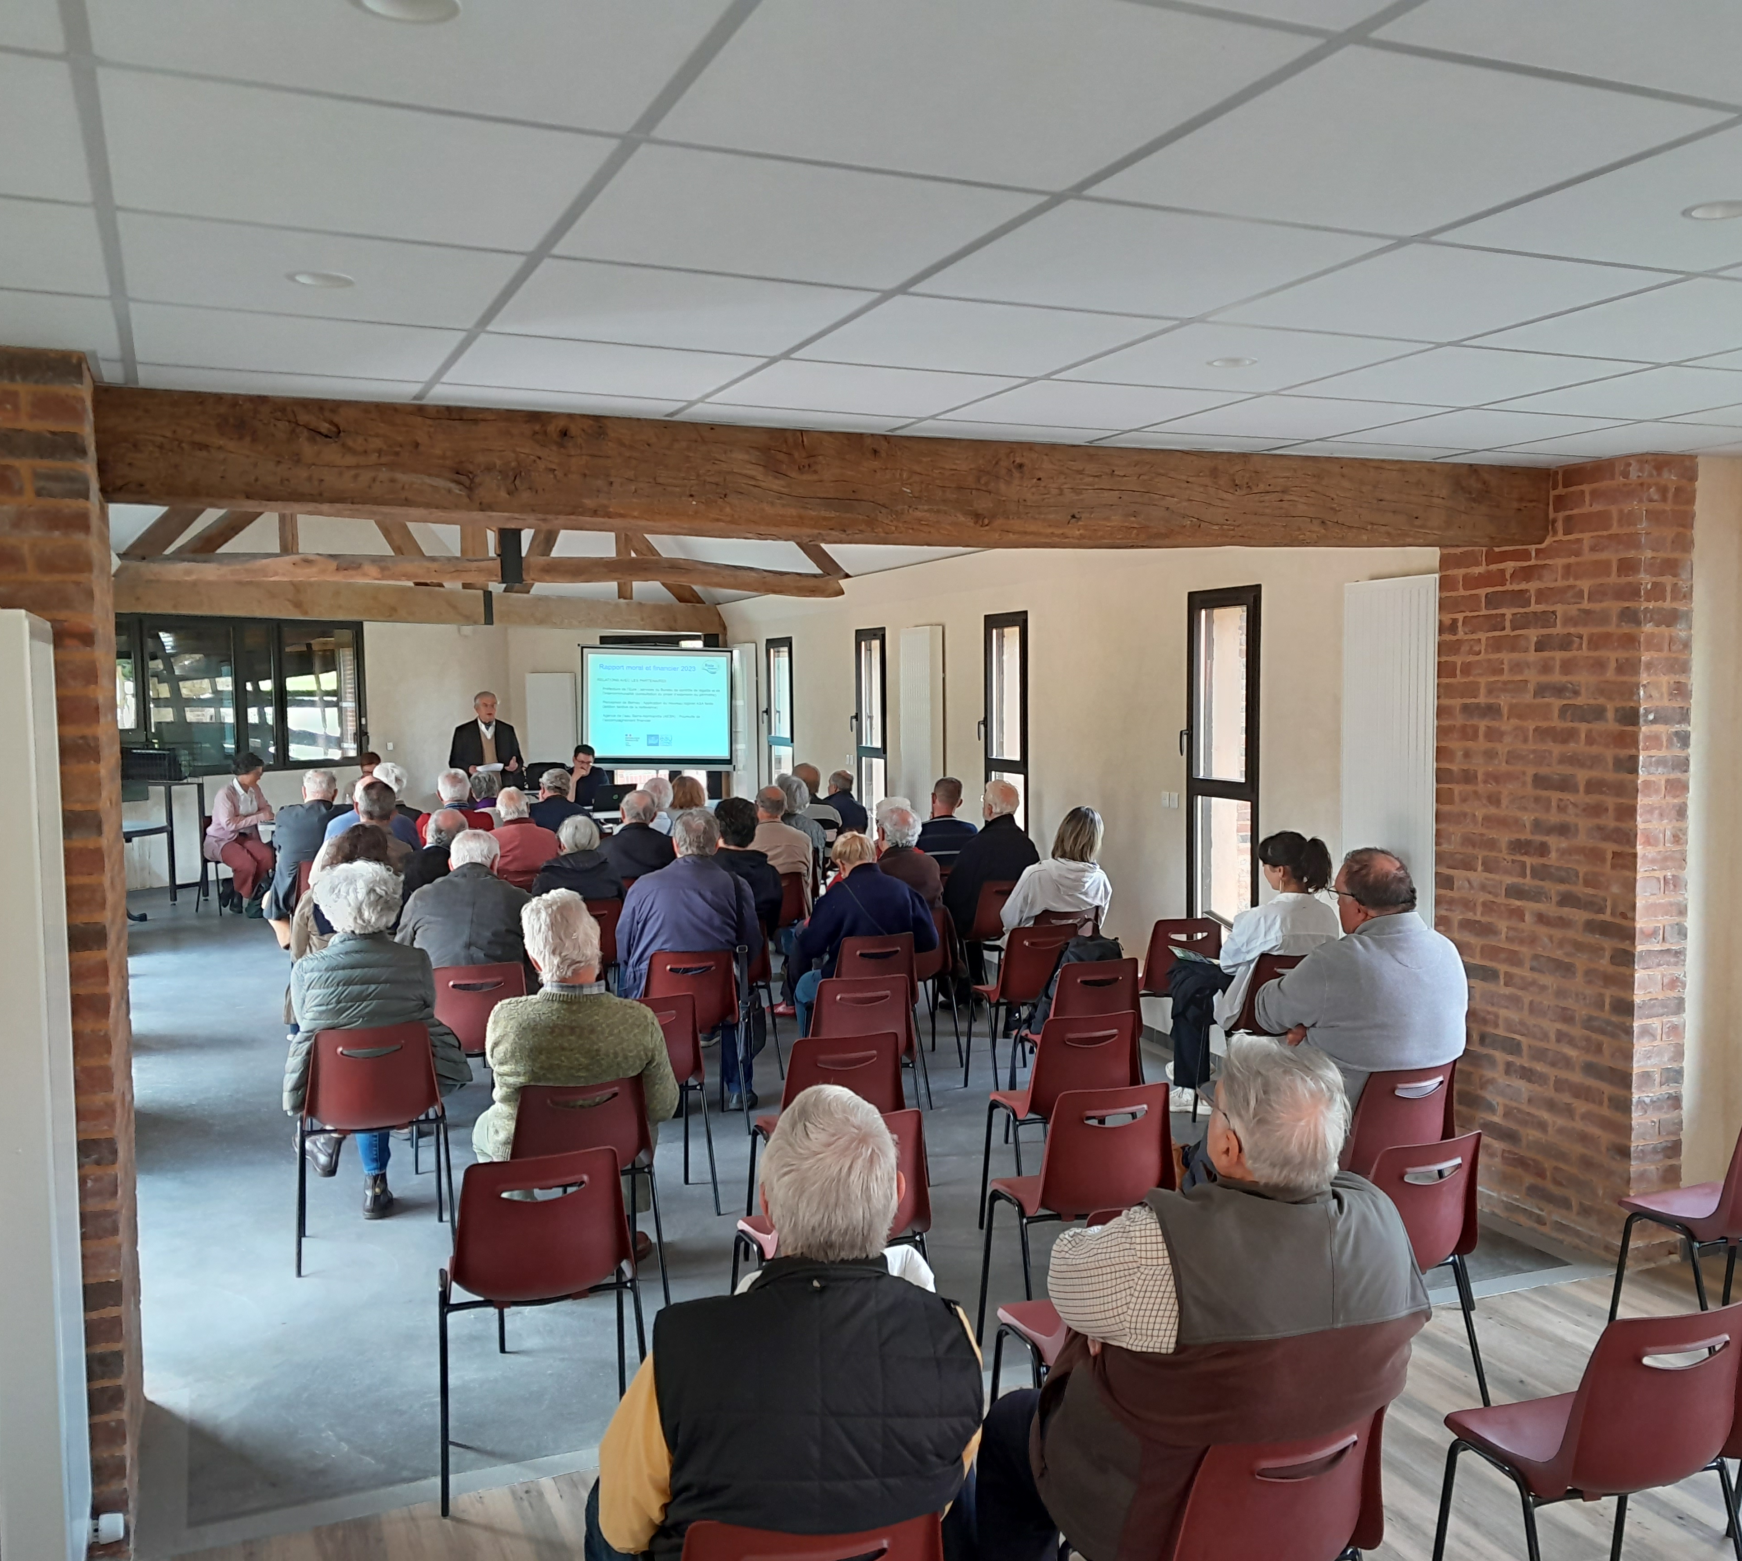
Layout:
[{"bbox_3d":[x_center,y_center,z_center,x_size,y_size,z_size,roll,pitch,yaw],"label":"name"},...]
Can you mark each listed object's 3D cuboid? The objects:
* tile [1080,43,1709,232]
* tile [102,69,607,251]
[{"bbox_3d":[0.665,-0.813,2.013,0.595,0.020,0.585,-2,4,-23],"label":"tile"},{"bbox_3d":[-0.688,-0.810,2.067,0.591,0.020,0.558,-2,4,-23],"label":"tile"}]

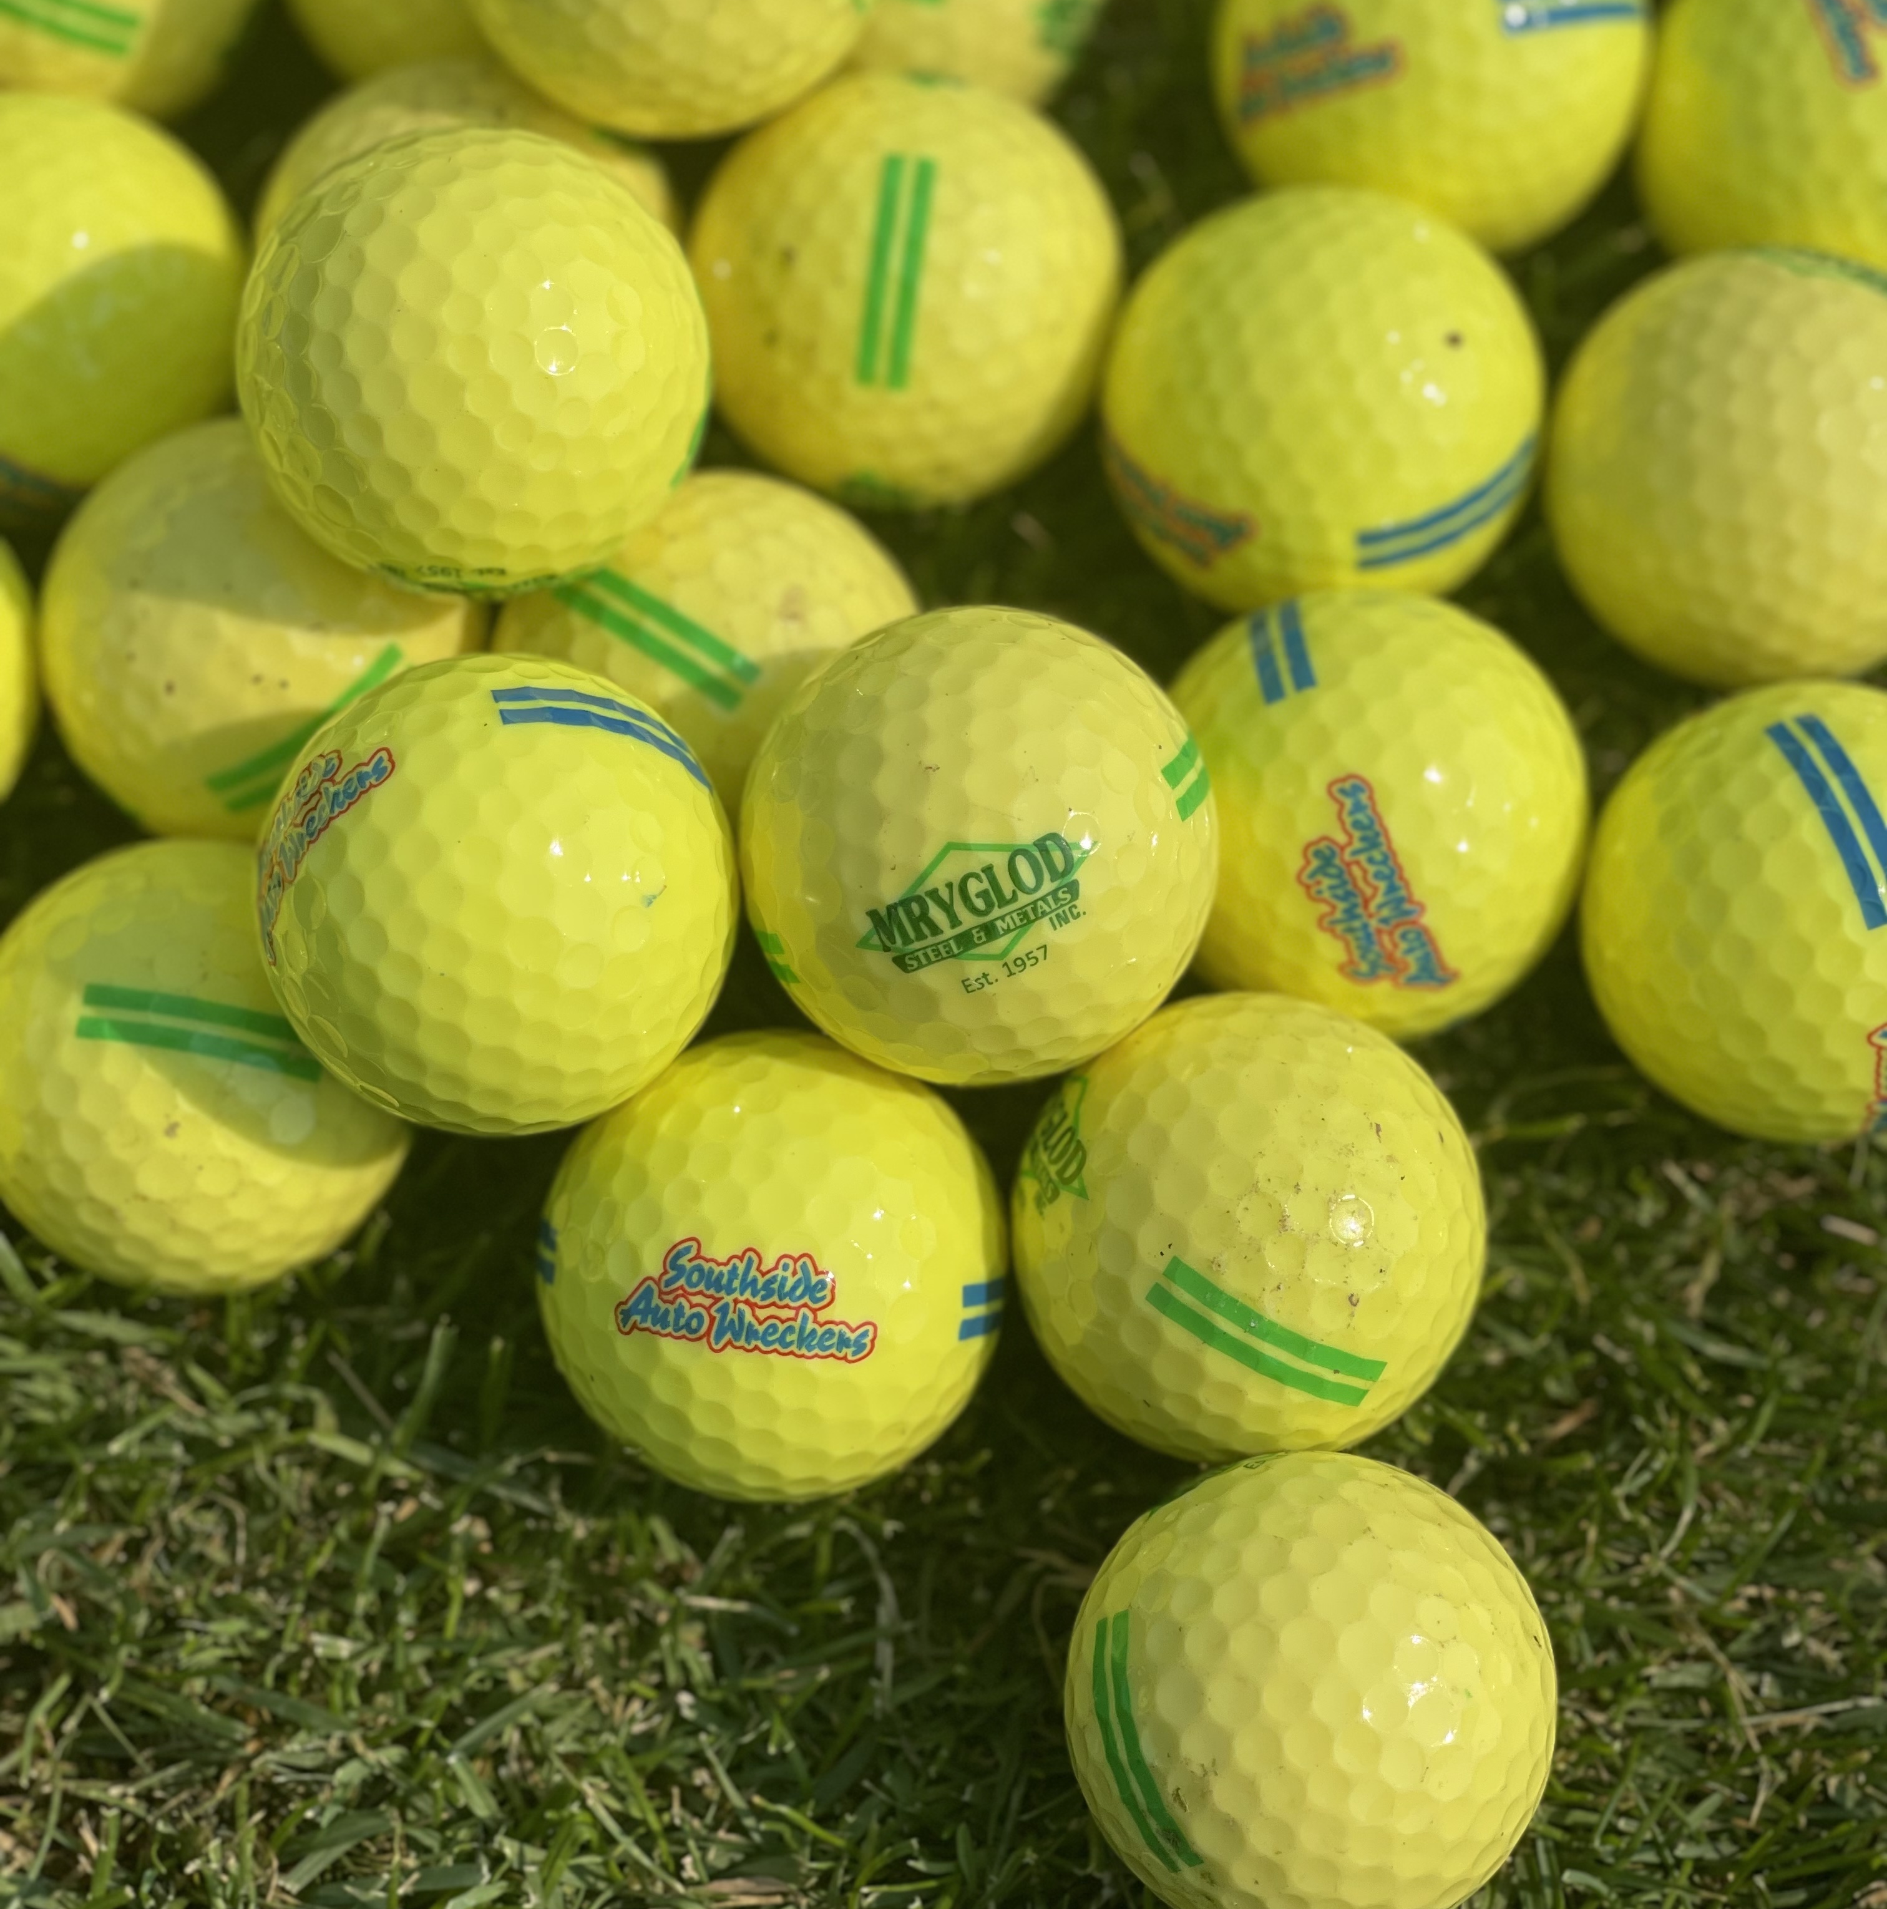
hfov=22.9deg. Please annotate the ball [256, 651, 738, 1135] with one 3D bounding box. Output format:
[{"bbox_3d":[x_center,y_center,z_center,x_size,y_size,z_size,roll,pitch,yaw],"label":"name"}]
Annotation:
[{"bbox_3d":[-0.040,-0.005,0.412,0.043,0.043,0.043,-1,69,3],"label":"ball"}]

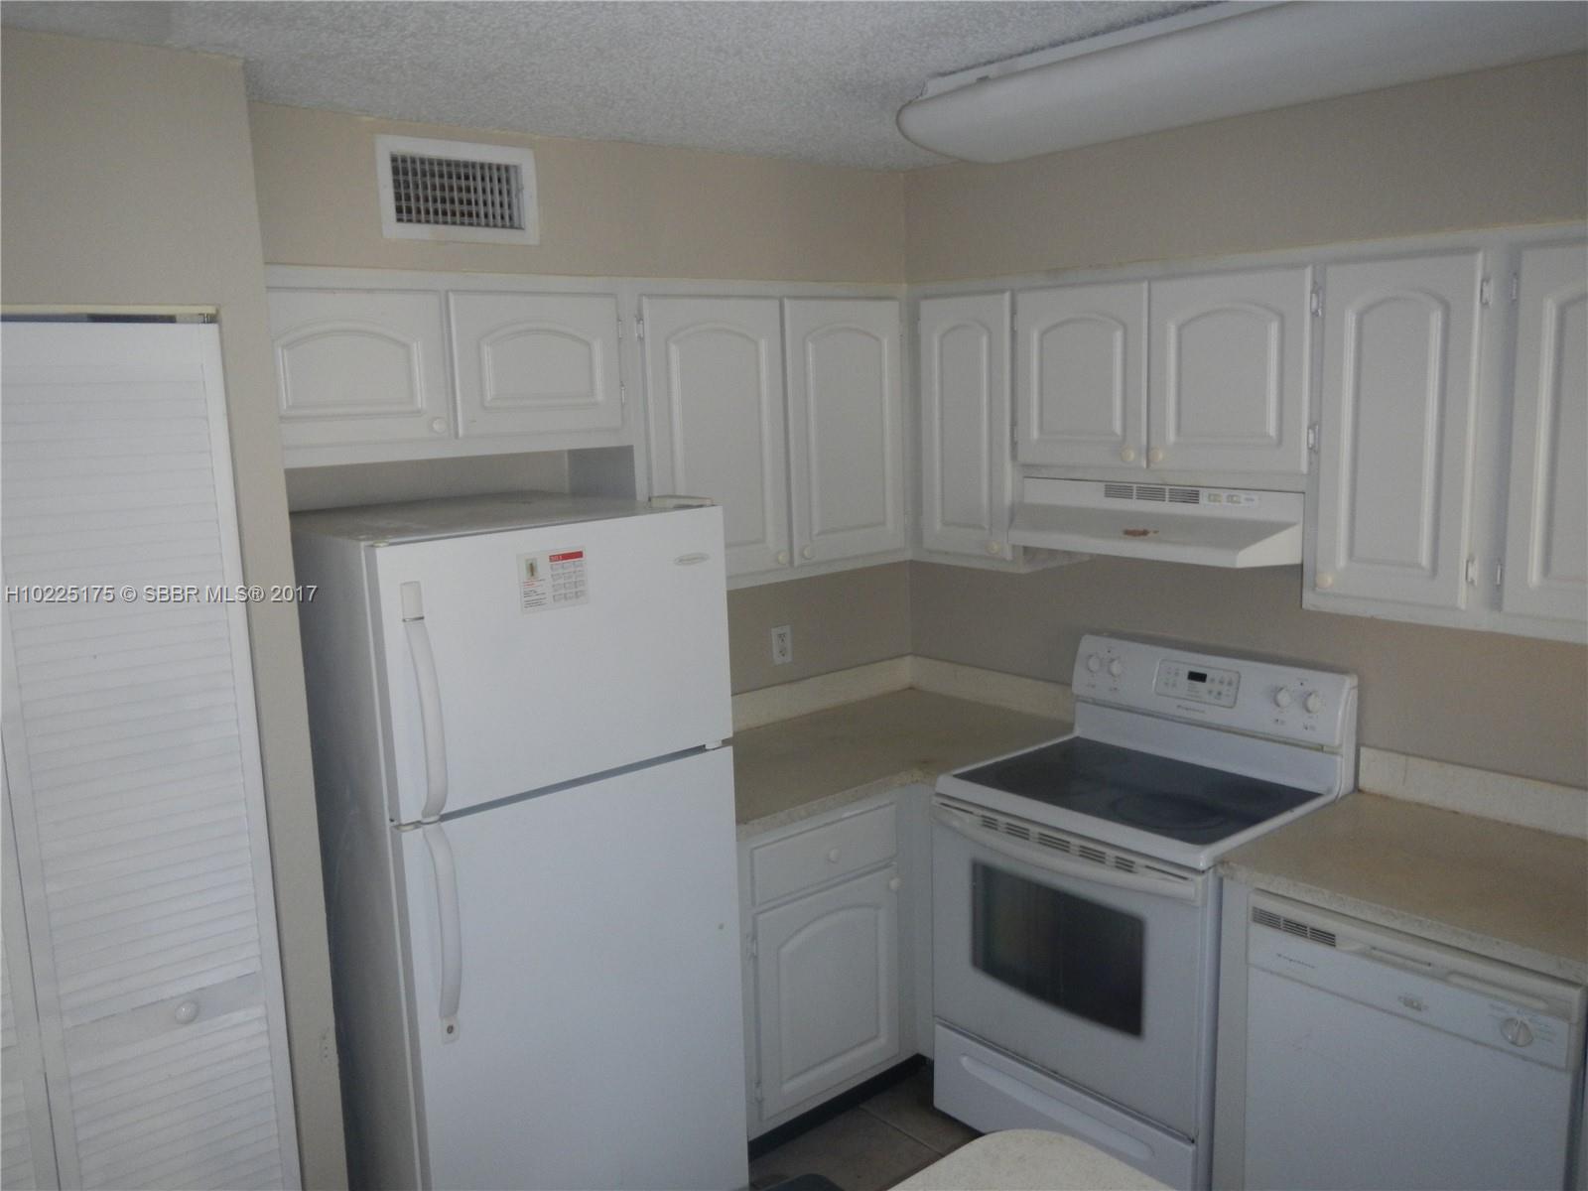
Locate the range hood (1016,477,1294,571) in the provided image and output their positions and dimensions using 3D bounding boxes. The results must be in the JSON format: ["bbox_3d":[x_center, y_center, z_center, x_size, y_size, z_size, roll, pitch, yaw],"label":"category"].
[{"bbox_3d":[0.893,-0.193,3.061,0.455,0.153,0.760,-10,13,-40],"label":"range hood"}]

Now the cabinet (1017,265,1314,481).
[{"bbox_3d":[0.936,-0.517,3.052,0.315,0.478,0.775,-10,13,-40],"label":"cabinet"}]

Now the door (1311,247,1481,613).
[{"bbox_3d":[1.198,-0.323,2.552,0.022,0.676,0.316,-10,13,-40],"label":"door"}]

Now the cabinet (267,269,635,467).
[{"bbox_3d":[-0.793,-0.493,2.773,0.867,0.378,0.315,-10,13,-40],"label":"cabinet"}]

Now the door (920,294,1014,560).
[{"bbox_3d":[0.463,-0.451,3.449,0.024,0.694,0.308,-10,13,-41],"label":"door"}]

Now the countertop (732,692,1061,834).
[{"bbox_3d":[0.148,0.425,3.473,1.200,0.037,0.690,-10,13,-40],"label":"countertop"}]

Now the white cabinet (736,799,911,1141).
[{"bbox_3d":[-0.105,0.854,3.381,0.575,0.765,0.615,-10,13,-40],"label":"white cabinet"}]

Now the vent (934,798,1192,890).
[{"bbox_3d":[0.579,0.542,2.872,0.040,0.044,0.716,-10,13,-40],"label":"vent"}]

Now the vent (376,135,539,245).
[{"bbox_3d":[-0.681,-0.825,2.628,0.351,0.197,0.022,-10,13,-40],"label":"vent"}]

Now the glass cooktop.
[{"bbox_3d":[0.800,0.461,3.055,0.484,0.020,0.693,-10,13,-40],"label":"glass cooktop"}]

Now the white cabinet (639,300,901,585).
[{"bbox_3d":[-0.129,-0.418,3.366,0.878,0.734,0.315,-10,13,-40],"label":"white cabinet"}]

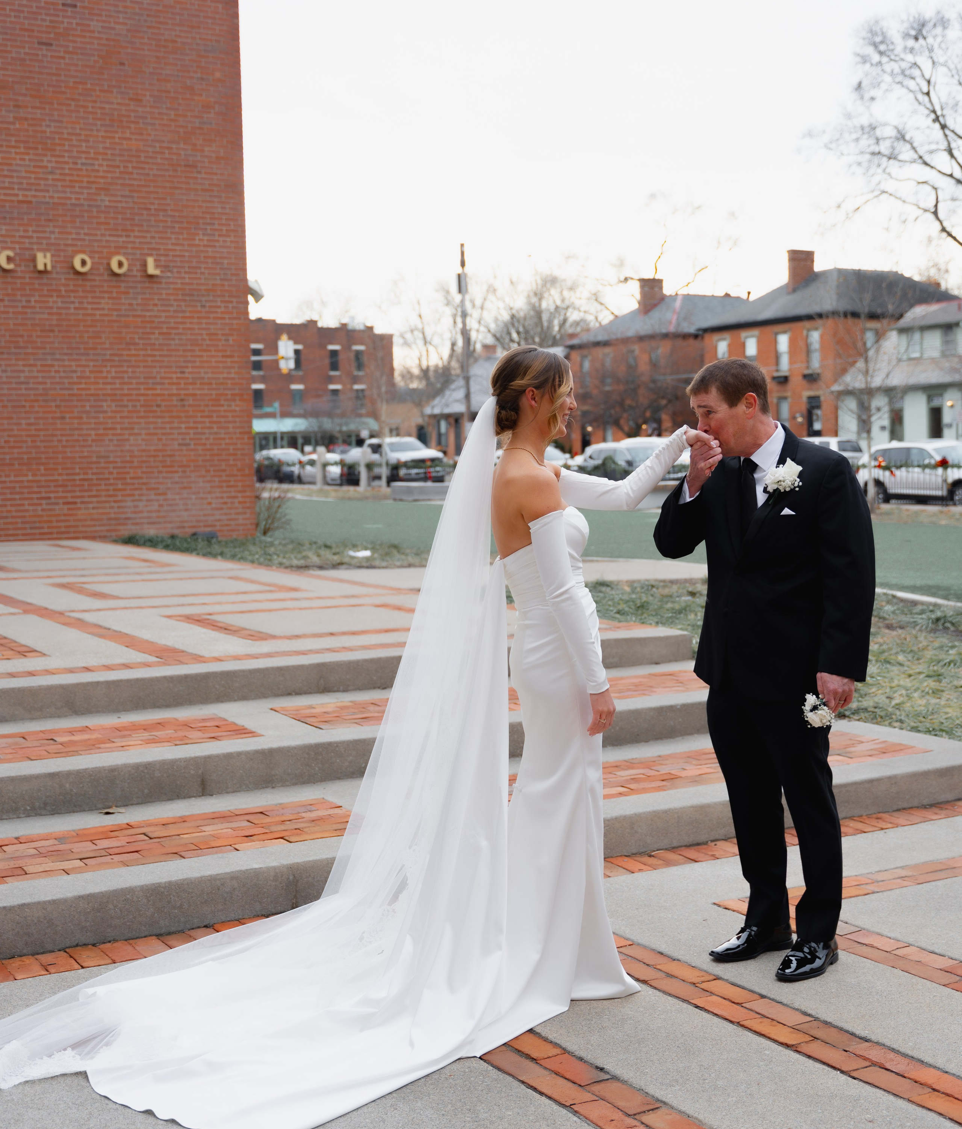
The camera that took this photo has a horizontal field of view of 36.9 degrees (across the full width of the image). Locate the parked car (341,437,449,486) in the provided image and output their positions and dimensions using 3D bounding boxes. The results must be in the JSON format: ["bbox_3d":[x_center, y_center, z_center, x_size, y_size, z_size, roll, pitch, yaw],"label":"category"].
[{"bbox_3d":[-3.436,-4.151,57.847,2.030,1.950,5.700,-4,5,-29],"label":"parked car"}]

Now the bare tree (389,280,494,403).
[{"bbox_3d":[-2.499,-11.875,91.350,6.600,12.300,6.600,-1,4,0],"label":"bare tree"}]

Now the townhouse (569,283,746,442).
[{"bbox_3d":[11.822,-9.663,73.298,13.000,10.200,8.400,-4,5,-34],"label":"townhouse"}]

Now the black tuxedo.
[{"bbox_3d":[0.831,0.365,4.236,0.420,1.530,0.580,-4,5,-32],"label":"black tuxedo"}]

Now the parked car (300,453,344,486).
[{"bbox_3d":[-6.583,-4.215,62.852,1.800,1.470,4.500,-4,5,-28],"label":"parked car"}]

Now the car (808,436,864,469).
[{"bbox_3d":[11.762,-3.681,51.890,1.850,1.800,4.700,-4,5,-34],"label":"car"}]

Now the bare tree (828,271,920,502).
[{"bbox_3d":[9.246,-4.126,33.797,2.200,5.600,2.200,-1,4,0],"label":"bare tree"}]

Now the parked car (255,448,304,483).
[{"bbox_3d":[-9.119,-4.641,67.830,1.850,1.620,4.600,-4,5,-30],"label":"parked car"}]

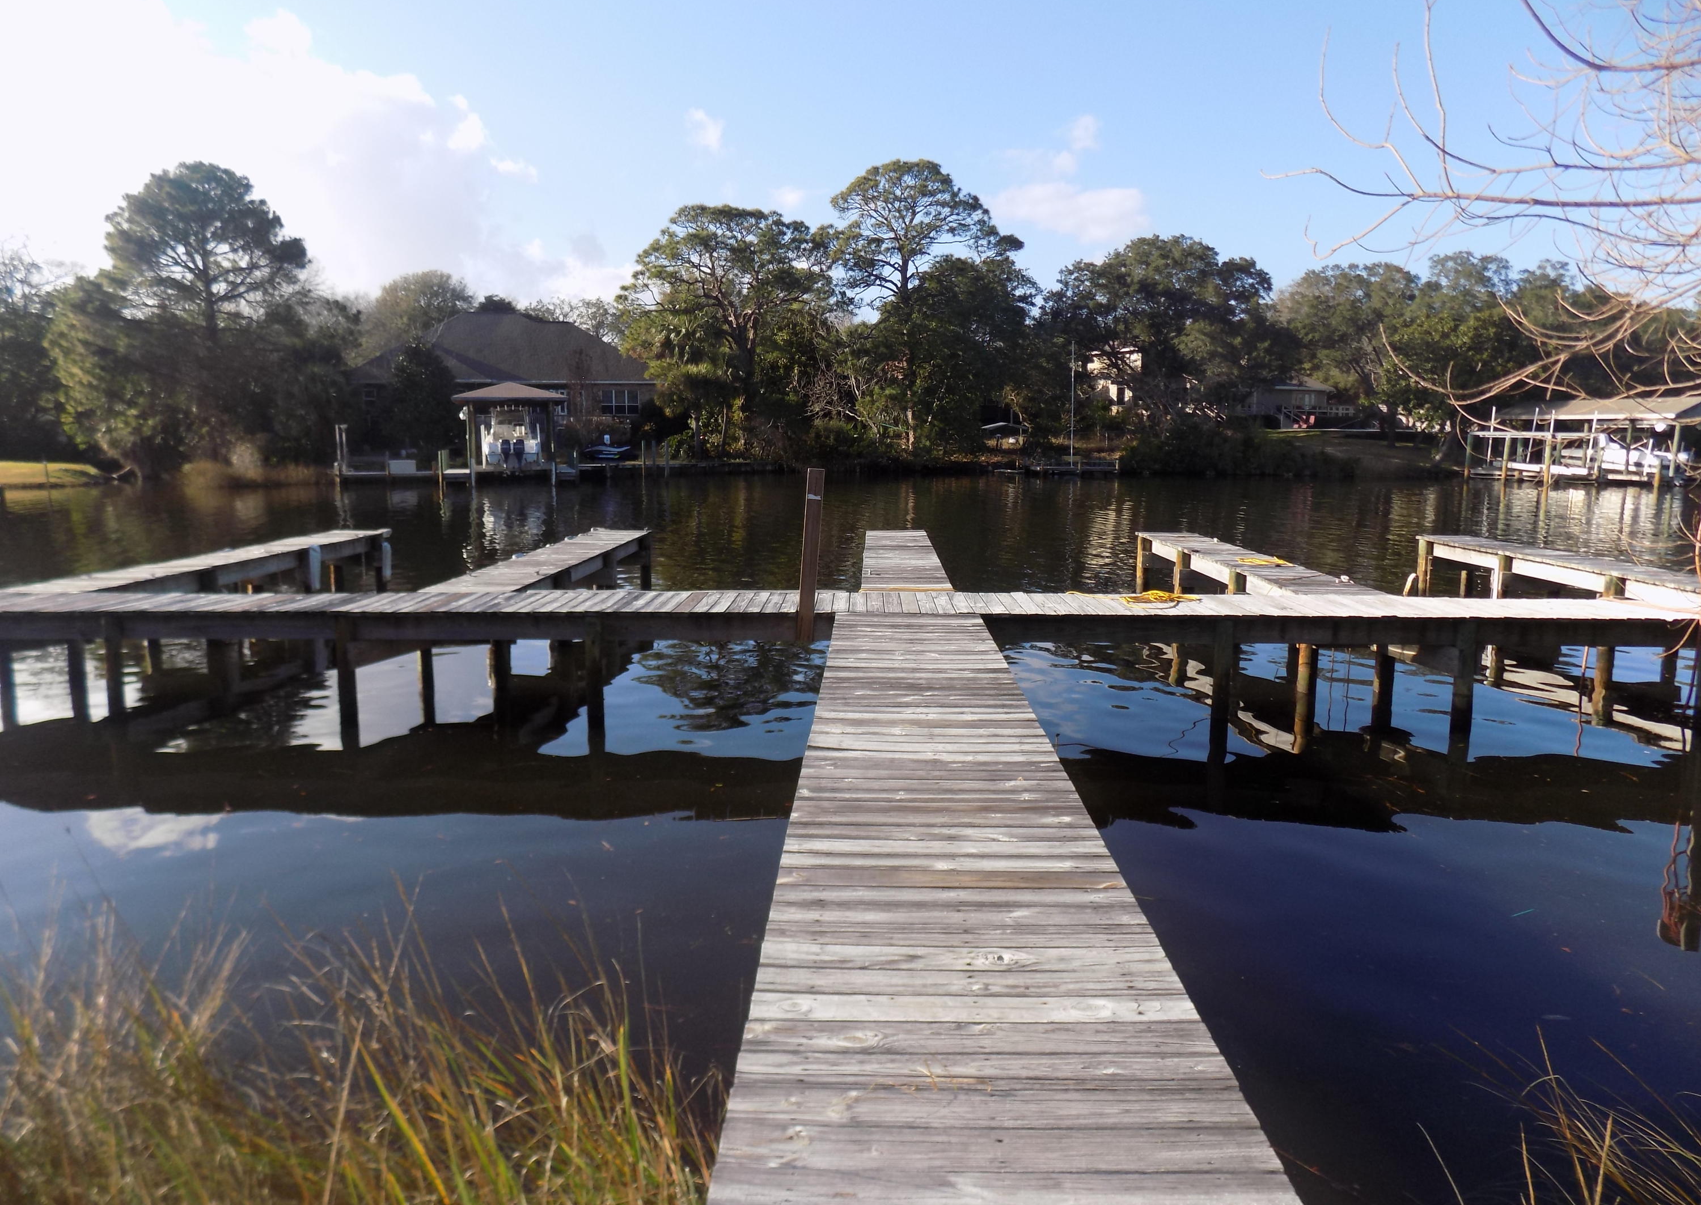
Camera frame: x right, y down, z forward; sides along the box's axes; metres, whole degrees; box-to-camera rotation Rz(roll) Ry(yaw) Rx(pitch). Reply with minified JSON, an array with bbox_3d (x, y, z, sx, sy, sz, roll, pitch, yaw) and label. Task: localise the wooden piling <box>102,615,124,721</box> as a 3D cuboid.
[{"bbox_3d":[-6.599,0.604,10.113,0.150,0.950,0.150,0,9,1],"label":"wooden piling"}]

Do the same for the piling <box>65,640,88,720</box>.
[{"bbox_3d":[-7.322,0.723,10.700,0.190,0.850,0.190,0,9,1],"label":"piling"}]

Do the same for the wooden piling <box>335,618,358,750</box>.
[{"bbox_3d":[-4.486,0.710,10.081,0.150,1.160,0.150,0,9,1],"label":"wooden piling"}]

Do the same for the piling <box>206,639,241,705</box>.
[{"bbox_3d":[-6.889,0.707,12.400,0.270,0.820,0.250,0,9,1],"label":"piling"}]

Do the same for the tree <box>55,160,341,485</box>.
[{"bbox_3d":[-32.428,-13.926,56.000,13.200,15.300,12.000,-5,10,-30],"label":"tree"}]

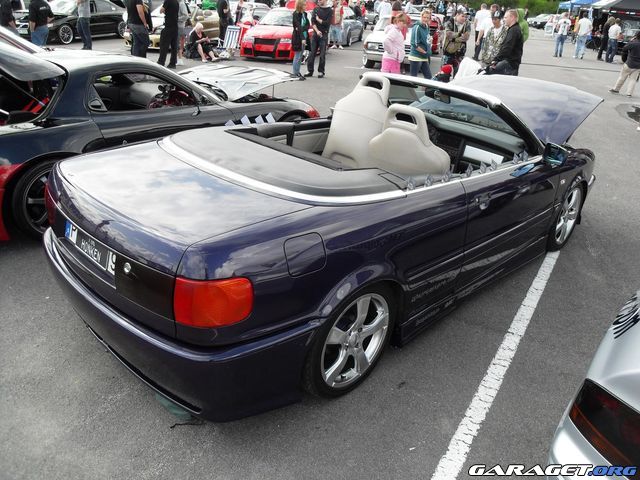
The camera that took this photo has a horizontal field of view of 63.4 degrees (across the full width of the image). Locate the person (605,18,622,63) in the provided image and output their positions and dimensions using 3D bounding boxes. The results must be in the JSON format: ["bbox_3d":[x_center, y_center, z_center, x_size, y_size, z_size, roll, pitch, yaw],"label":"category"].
[{"bbox_3d":[12.026,-8.154,21.179,0.340,1.700,0.480,-8,27,-23],"label":"person"}]

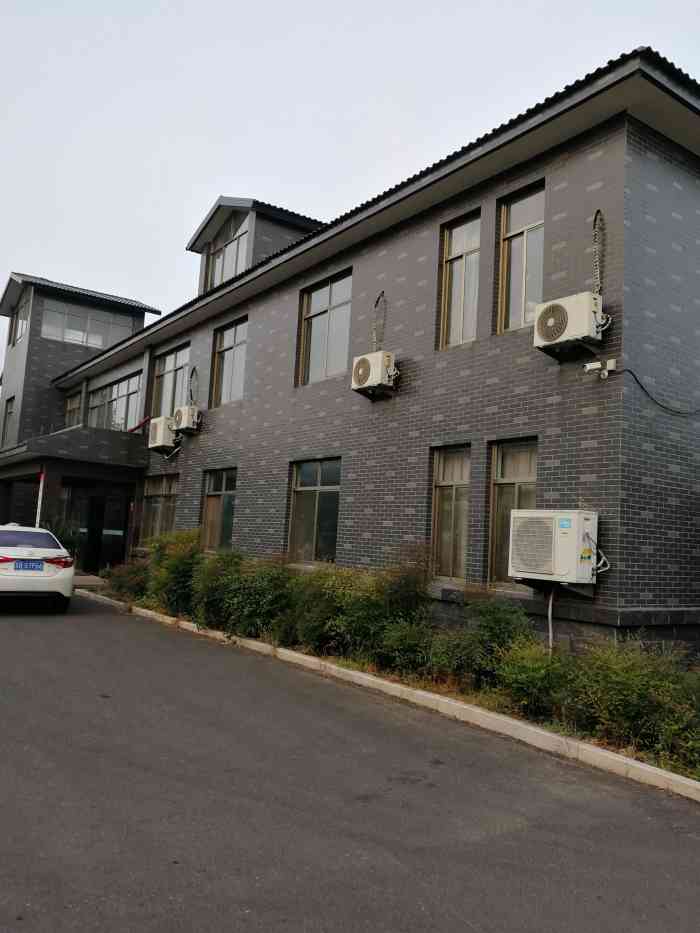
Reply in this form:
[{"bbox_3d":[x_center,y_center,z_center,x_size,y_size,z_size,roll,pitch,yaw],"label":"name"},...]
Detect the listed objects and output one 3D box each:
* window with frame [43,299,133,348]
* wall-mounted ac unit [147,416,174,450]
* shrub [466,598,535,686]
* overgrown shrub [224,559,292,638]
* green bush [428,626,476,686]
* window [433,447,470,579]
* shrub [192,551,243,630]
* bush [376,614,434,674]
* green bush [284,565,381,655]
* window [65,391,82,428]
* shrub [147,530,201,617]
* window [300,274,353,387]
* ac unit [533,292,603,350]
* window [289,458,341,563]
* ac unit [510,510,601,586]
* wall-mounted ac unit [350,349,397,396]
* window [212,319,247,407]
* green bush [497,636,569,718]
[{"bbox_3d":[-10.771,-5.695,29.831,3.671,1.596,0.120,7,-7,-35],"label":"window with frame"},{"bbox_3d":[-4.822,-0.852,18.712,0.300,0.745,0.950,7,-7,-35],"label":"wall-mounted ac unit"},{"bbox_3d":[1.623,1.932,7.900,0.800,0.920,0.800,3,-5,0],"label":"shrub"},{"bbox_3d":[-1.352,1.950,10.750,1.020,1.050,1.150,7,-7,-35],"label":"overgrown shrub"},{"bbox_3d":[1.081,2.023,7.750,0.550,0.640,0.550,7,-7,-35],"label":"green bush"},{"bbox_3d":[1.518,0.675,10.495,0.150,1.931,0.847,7,-7,-35],"label":"window"},{"bbox_3d":[-2.139,2.002,11.750,0.920,1.220,0.920,7,-7,-35],"label":"shrub"},{"bbox_3d":[0.637,2.067,8.500,0.620,0.630,0.660,7,-7,-35],"label":"bush"},{"bbox_3d":[-0.236,1.899,9.800,1.150,1.100,1.300,7,-7,-35],"label":"green bush"},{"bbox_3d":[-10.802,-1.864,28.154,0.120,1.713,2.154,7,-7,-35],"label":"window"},{"bbox_3d":[-3.298,1.999,13.600,1.080,1.500,1.080,7,-7,-35],"label":"shrub"},{"bbox_3d":[-0.414,-2.556,13.779,0.150,1.960,1.788,7,-7,-35],"label":"window"},{"bbox_3d":[2.602,-1.708,8.640,0.250,0.528,0.809,7,-7,-35],"label":"ac unit"},{"bbox_3d":[-0.645,0.779,13.121,0.120,1.782,1.635,7,-7,-35],"label":"window"},{"bbox_3d":[2.300,0.899,8.279,0.330,0.768,0.954,7,-7,-35],"label":"ac unit"},{"bbox_3d":[0.385,-1.523,11.756,0.250,0.539,0.789,7,-7,-35],"label":"wall-mounted ac unit"},{"bbox_3d":[-2.759,-2.341,16.679,0.120,1.880,1.606,7,-7,-35],"label":"window"},{"bbox_3d":[1.668,1.928,6.650,0.700,0.740,0.700,7,-7,-35],"label":"green bush"}]

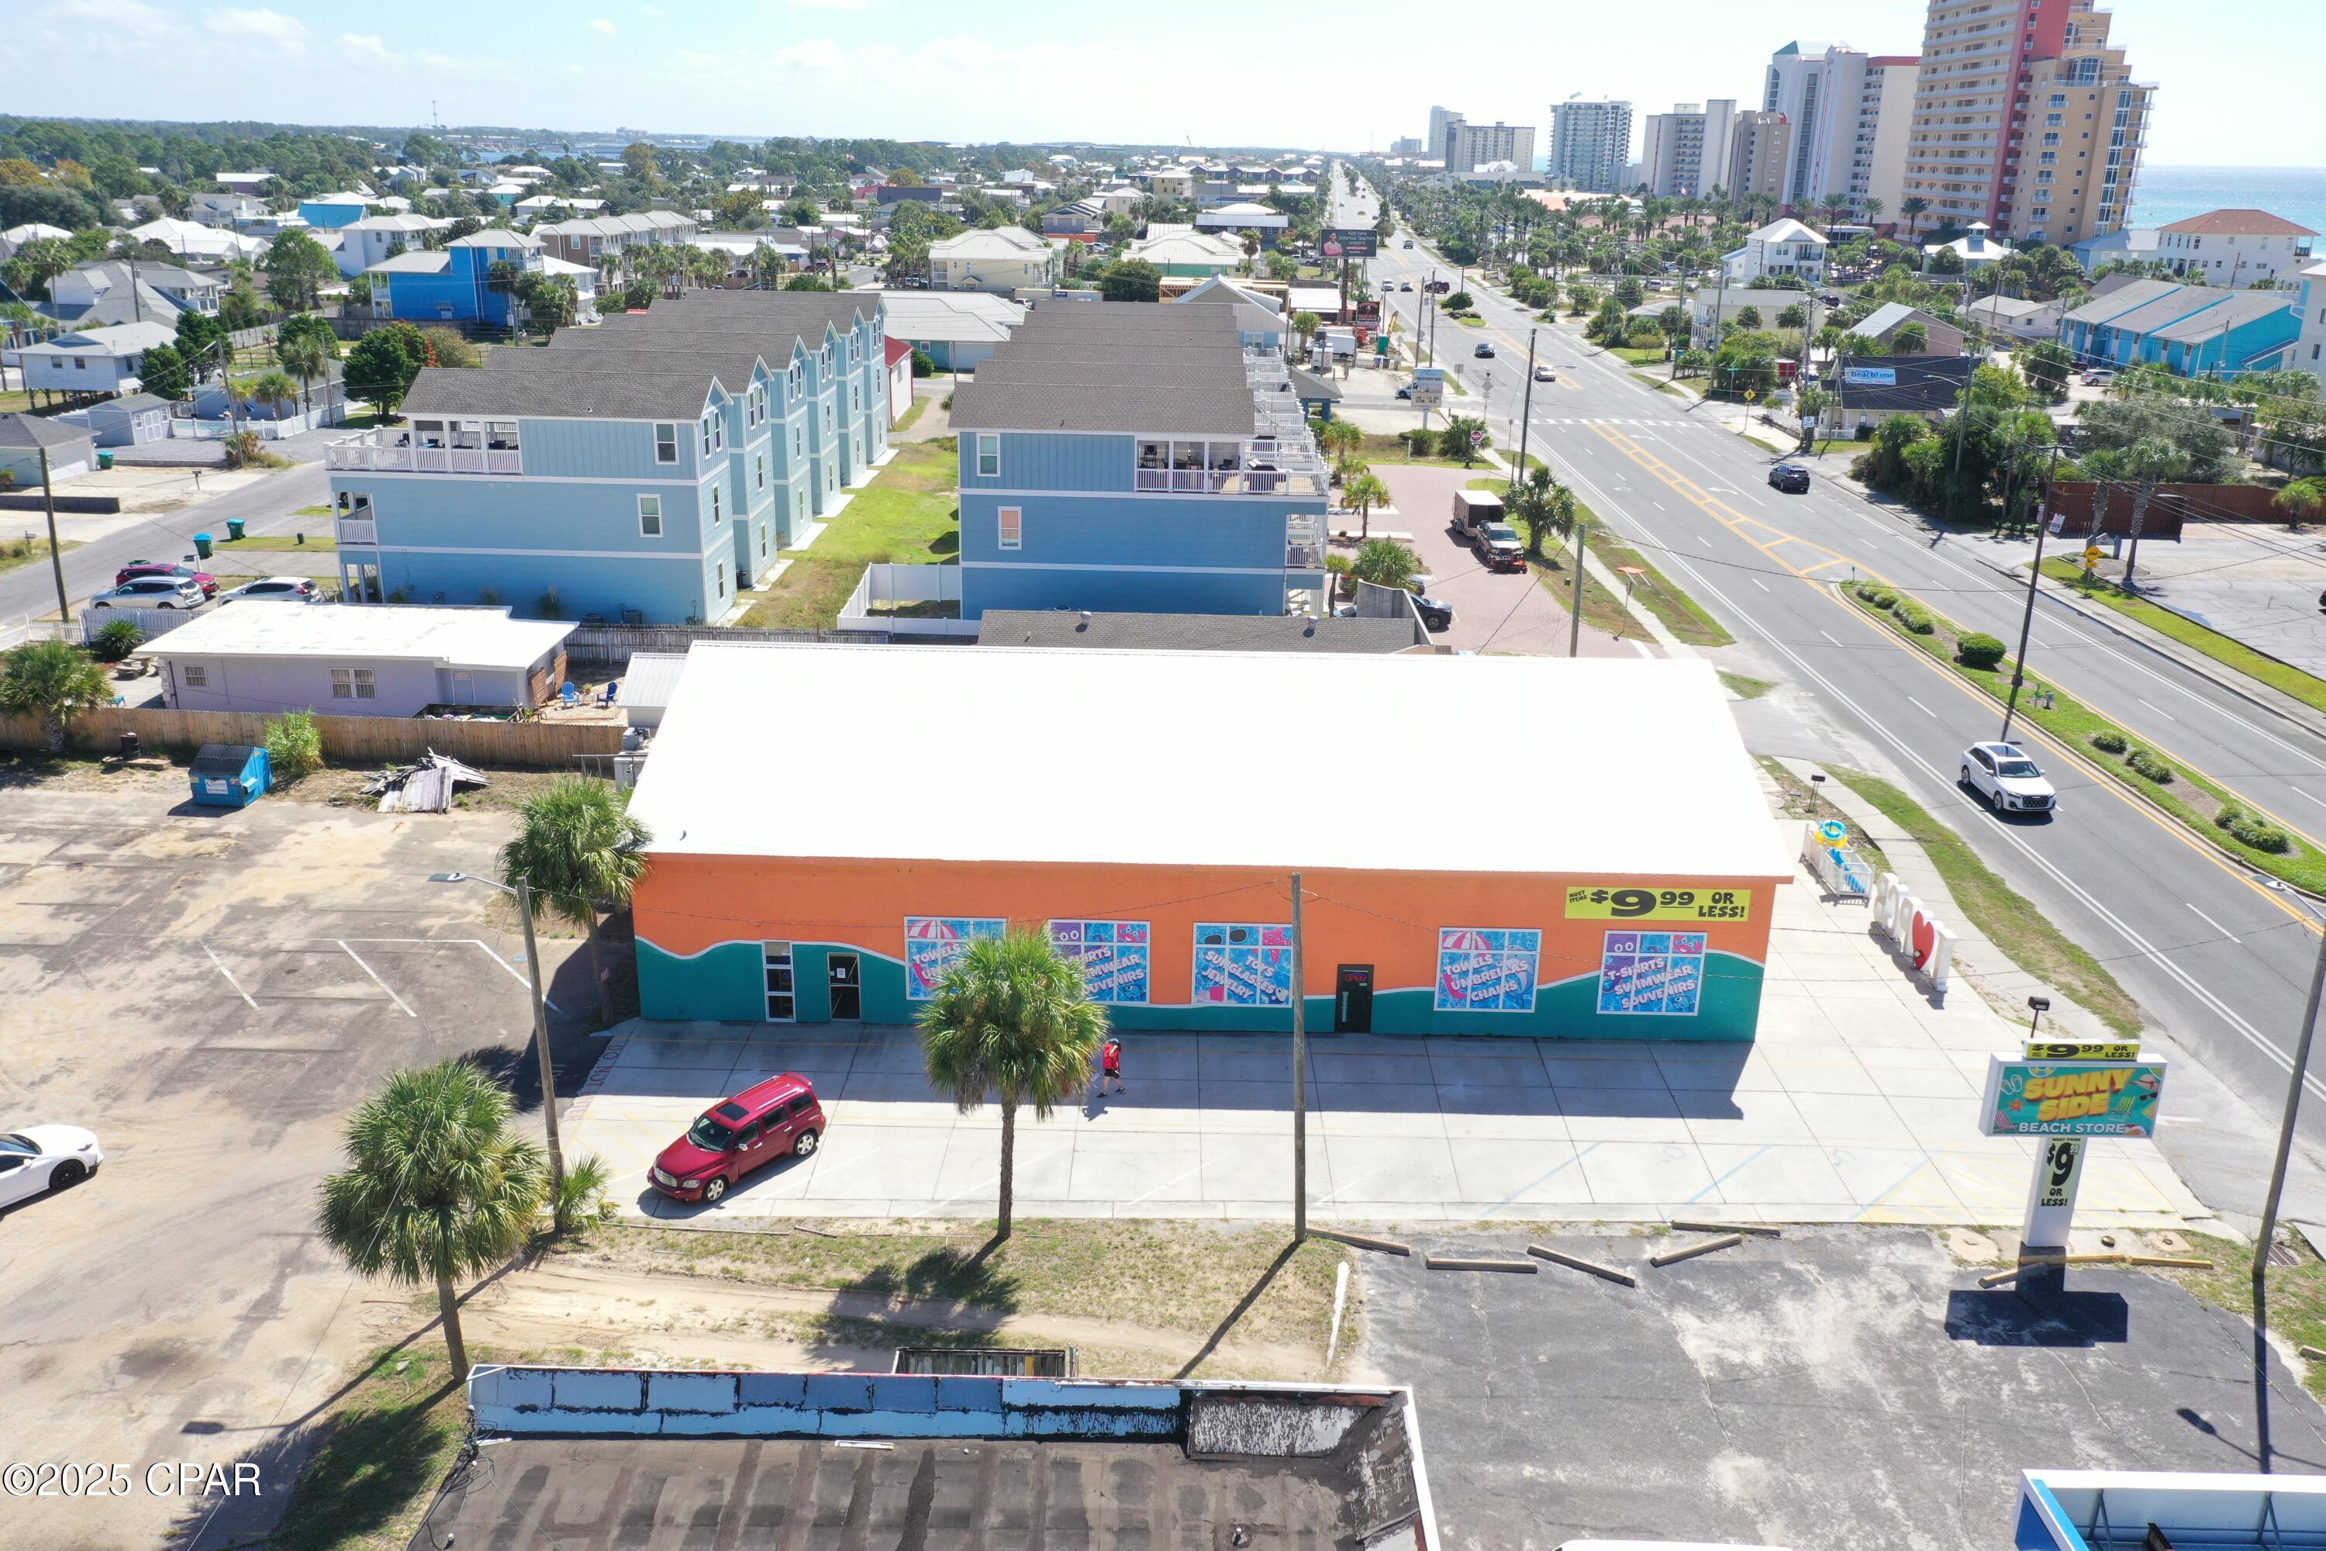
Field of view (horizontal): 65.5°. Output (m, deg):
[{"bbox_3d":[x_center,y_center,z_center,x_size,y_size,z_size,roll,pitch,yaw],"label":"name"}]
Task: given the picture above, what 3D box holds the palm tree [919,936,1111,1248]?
[{"bbox_3d":[-3.324,6.867,39.203,4.054,7.257,4.054,1,19,0],"label":"palm tree"}]

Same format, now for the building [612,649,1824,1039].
[{"bbox_3d":[1.161,0.158,58.950,32.437,8.756,19.204,1,19,0],"label":"building"}]

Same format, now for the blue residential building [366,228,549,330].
[{"bbox_3d":[-89.131,-63.026,229.492,19.000,11.400,9.500,1,19,0],"label":"blue residential building"}]

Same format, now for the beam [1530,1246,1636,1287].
[{"bbox_3d":[9.454,11.117,40.894,2.456,0.130,0.140,12,22,28],"label":"beam"}]

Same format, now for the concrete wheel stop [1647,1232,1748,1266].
[{"bbox_3d":[12.299,10.932,41.589,2.493,0.130,0.150,-7,21,-23],"label":"concrete wheel stop"}]

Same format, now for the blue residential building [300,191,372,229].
[{"bbox_3d":[-202.565,-138.304,443.757,15.920,8.955,12.935,1,19,0],"label":"blue residential building"}]

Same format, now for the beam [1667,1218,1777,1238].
[{"bbox_3d":[13.215,10.654,42.435,2.443,0.130,0.140,3,19,6],"label":"beam"}]

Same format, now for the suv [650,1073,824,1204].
[{"bbox_3d":[-10.070,8.509,42.751,1.760,1.630,4.475,16,25,38],"label":"suv"}]

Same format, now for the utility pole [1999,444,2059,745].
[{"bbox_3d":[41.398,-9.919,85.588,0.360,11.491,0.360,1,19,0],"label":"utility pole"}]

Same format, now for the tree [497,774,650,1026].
[{"bbox_3d":[-15.608,3.495,48.806,3.918,6.940,3.918,1,19,0],"label":"tree"}]

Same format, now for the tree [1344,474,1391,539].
[{"bbox_3d":[13.159,-17.338,116.483,3.085,4.229,3.085,1,19,0],"label":"tree"}]

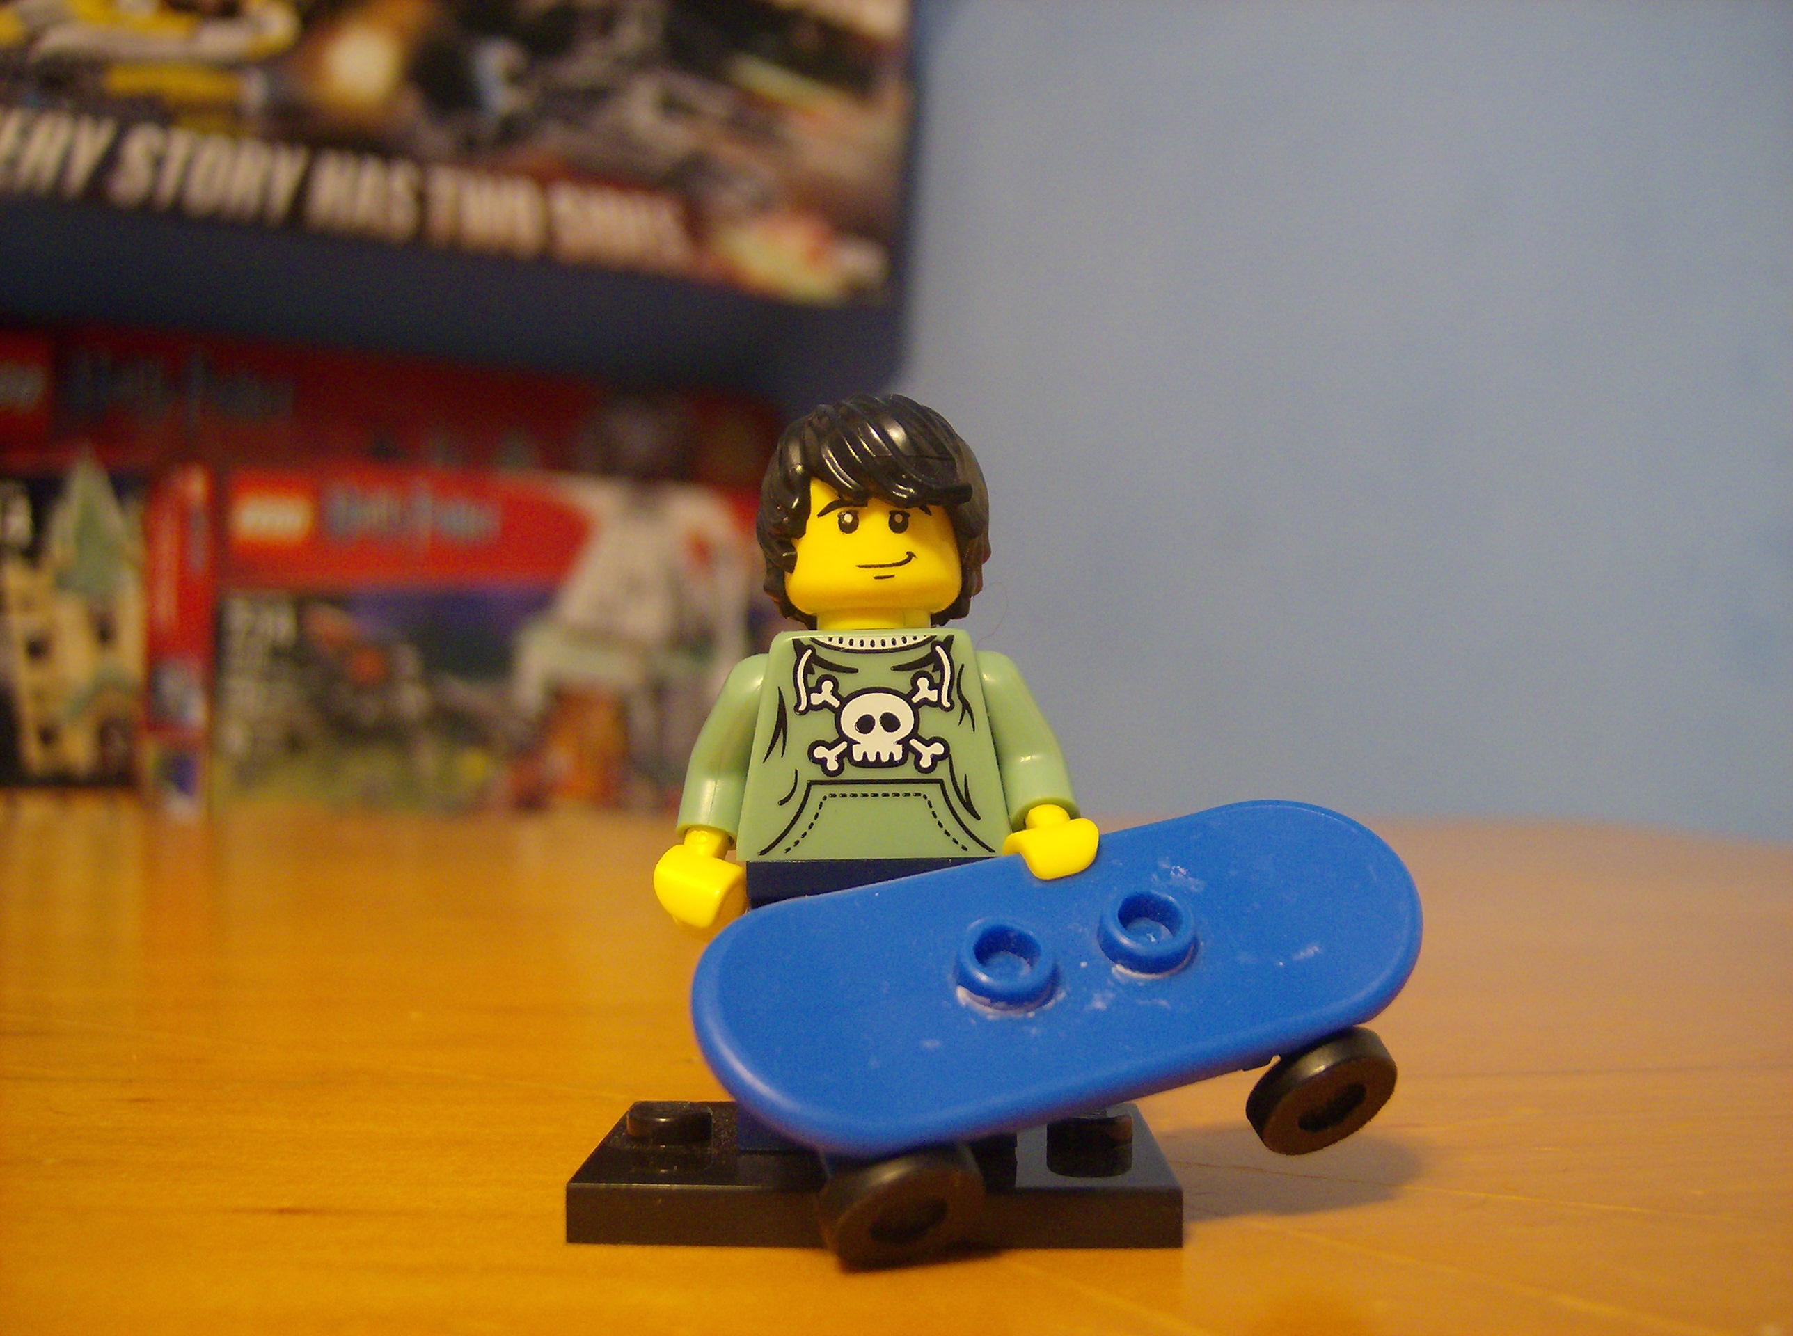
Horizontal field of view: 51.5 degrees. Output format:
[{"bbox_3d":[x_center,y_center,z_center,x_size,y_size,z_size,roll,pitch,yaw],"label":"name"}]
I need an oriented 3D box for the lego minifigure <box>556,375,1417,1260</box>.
[{"bbox_3d":[0.006,0.007,0.106,0.045,0.046,0.029,0,-3,1],"label":"lego minifigure"}]

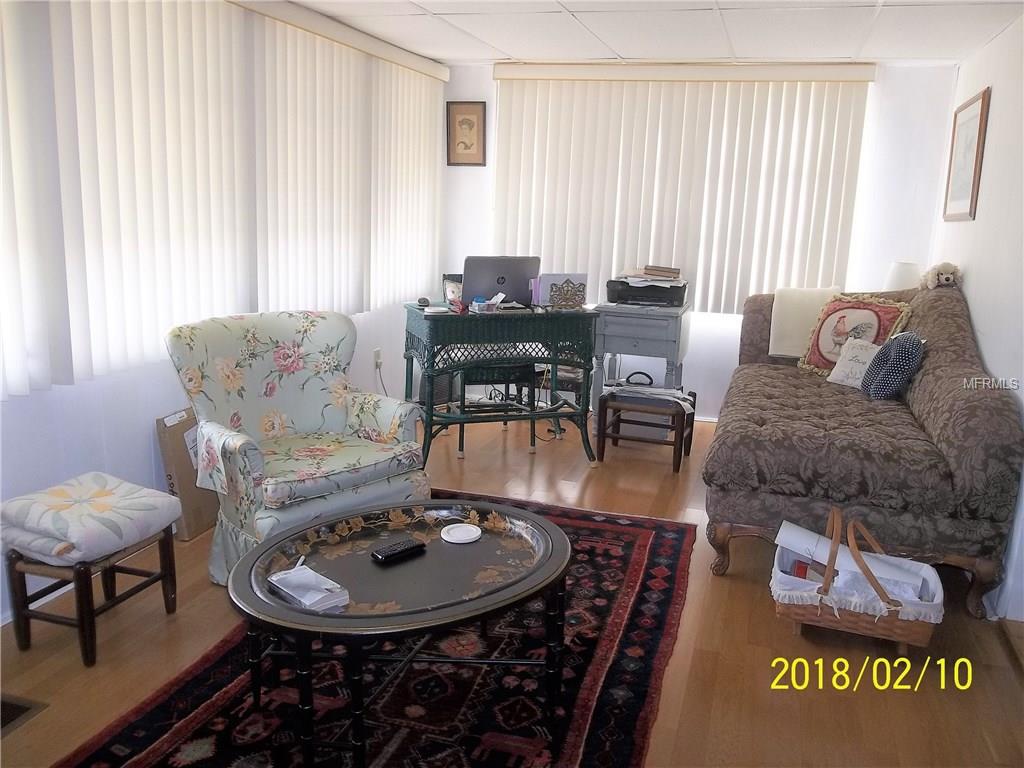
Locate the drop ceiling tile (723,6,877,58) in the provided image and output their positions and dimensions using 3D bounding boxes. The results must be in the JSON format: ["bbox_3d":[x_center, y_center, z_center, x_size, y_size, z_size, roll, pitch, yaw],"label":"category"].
[{"bbox_3d":[1.311,-1.610,3.674,0.610,0.020,1.180,7,14,18],"label":"drop ceiling tile"}]

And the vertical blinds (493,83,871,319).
[{"bbox_3d":[0.882,-1.100,4.662,2.120,1.310,0.080,7,14,18],"label":"vertical blinds"}]

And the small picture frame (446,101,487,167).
[{"bbox_3d":[-0.277,-1.501,4.798,0.254,0.372,0.022,7,14,17],"label":"small picture frame"}]

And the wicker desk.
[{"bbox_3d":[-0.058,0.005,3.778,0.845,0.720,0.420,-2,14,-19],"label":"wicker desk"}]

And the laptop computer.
[{"bbox_3d":[-0.062,-0.489,3.838,0.380,0.250,0.280,-1,13,-12],"label":"laptop computer"}]

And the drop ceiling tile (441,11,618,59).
[{"bbox_3d":[0.124,-1.735,3.992,0.620,0.020,1.140,7,14,17],"label":"drop ceiling tile"}]

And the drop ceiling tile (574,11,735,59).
[{"bbox_3d":[0.717,-1.662,3.808,0.615,0.020,1.140,7,14,17],"label":"drop ceiling tile"}]

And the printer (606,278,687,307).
[{"bbox_3d":[0.780,-0.551,4.634,0.430,0.150,0.340,4,13,8],"label":"printer"}]

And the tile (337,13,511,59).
[{"bbox_3d":[-0.424,-1.802,4.163,0.530,0.020,1.140,7,14,17],"label":"tile"}]

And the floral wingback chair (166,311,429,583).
[{"bbox_3d":[-0.719,0.211,2.735,0.760,0.830,0.710,-8,17,-39],"label":"floral wingback chair"}]

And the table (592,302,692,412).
[{"bbox_3d":[0.700,-0.083,4.383,0.450,0.685,0.440,6,14,14],"label":"table"}]

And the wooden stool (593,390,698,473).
[{"bbox_3d":[0.651,0.208,3.919,0.395,0.328,0.305,7,14,17],"label":"wooden stool"}]

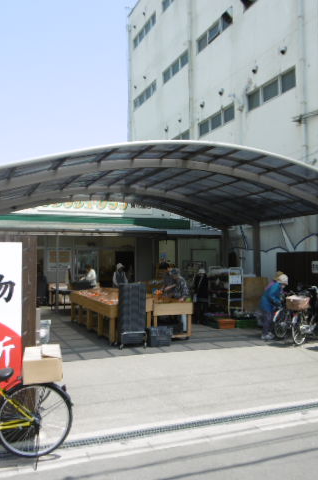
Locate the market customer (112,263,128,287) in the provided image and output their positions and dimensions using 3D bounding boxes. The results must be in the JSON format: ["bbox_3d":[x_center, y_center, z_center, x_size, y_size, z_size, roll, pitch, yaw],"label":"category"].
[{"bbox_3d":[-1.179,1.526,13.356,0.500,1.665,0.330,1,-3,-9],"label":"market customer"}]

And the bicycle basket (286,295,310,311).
[{"bbox_3d":[2.819,1.282,9.024,0.360,0.260,0.360,-3,-4,40],"label":"bicycle basket"}]

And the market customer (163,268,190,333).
[{"bbox_3d":[0.426,1.459,10.613,0.550,1.550,0.540,1,-3,-30],"label":"market customer"}]

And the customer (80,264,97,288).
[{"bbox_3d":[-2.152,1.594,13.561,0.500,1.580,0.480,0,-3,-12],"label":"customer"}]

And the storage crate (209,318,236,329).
[{"bbox_3d":[1.641,2.153,11.476,0.406,0.220,0.520,1,-3,-22],"label":"storage crate"}]

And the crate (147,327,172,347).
[{"bbox_3d":[-0.041,1.988,9.164,0.369,0.300,0.480,1,-3,-22],"label":"crate"}]

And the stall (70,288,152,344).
[{"bbox_3d":[-1.253,1.840,11.200,1.129,0.809,3.929,1,-3,-22],"label":"stall"}]

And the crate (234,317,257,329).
[{"bbox_3d":[2.189,2.155,11.501,0.544,0.220,0.420,1,-3,-22],"label":"crate"}]

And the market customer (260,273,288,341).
[{"bbox_3d":[2.519,1.447,9.810,0.600,1.460,0.500,0,-3,-3],"label":"market customer"}]

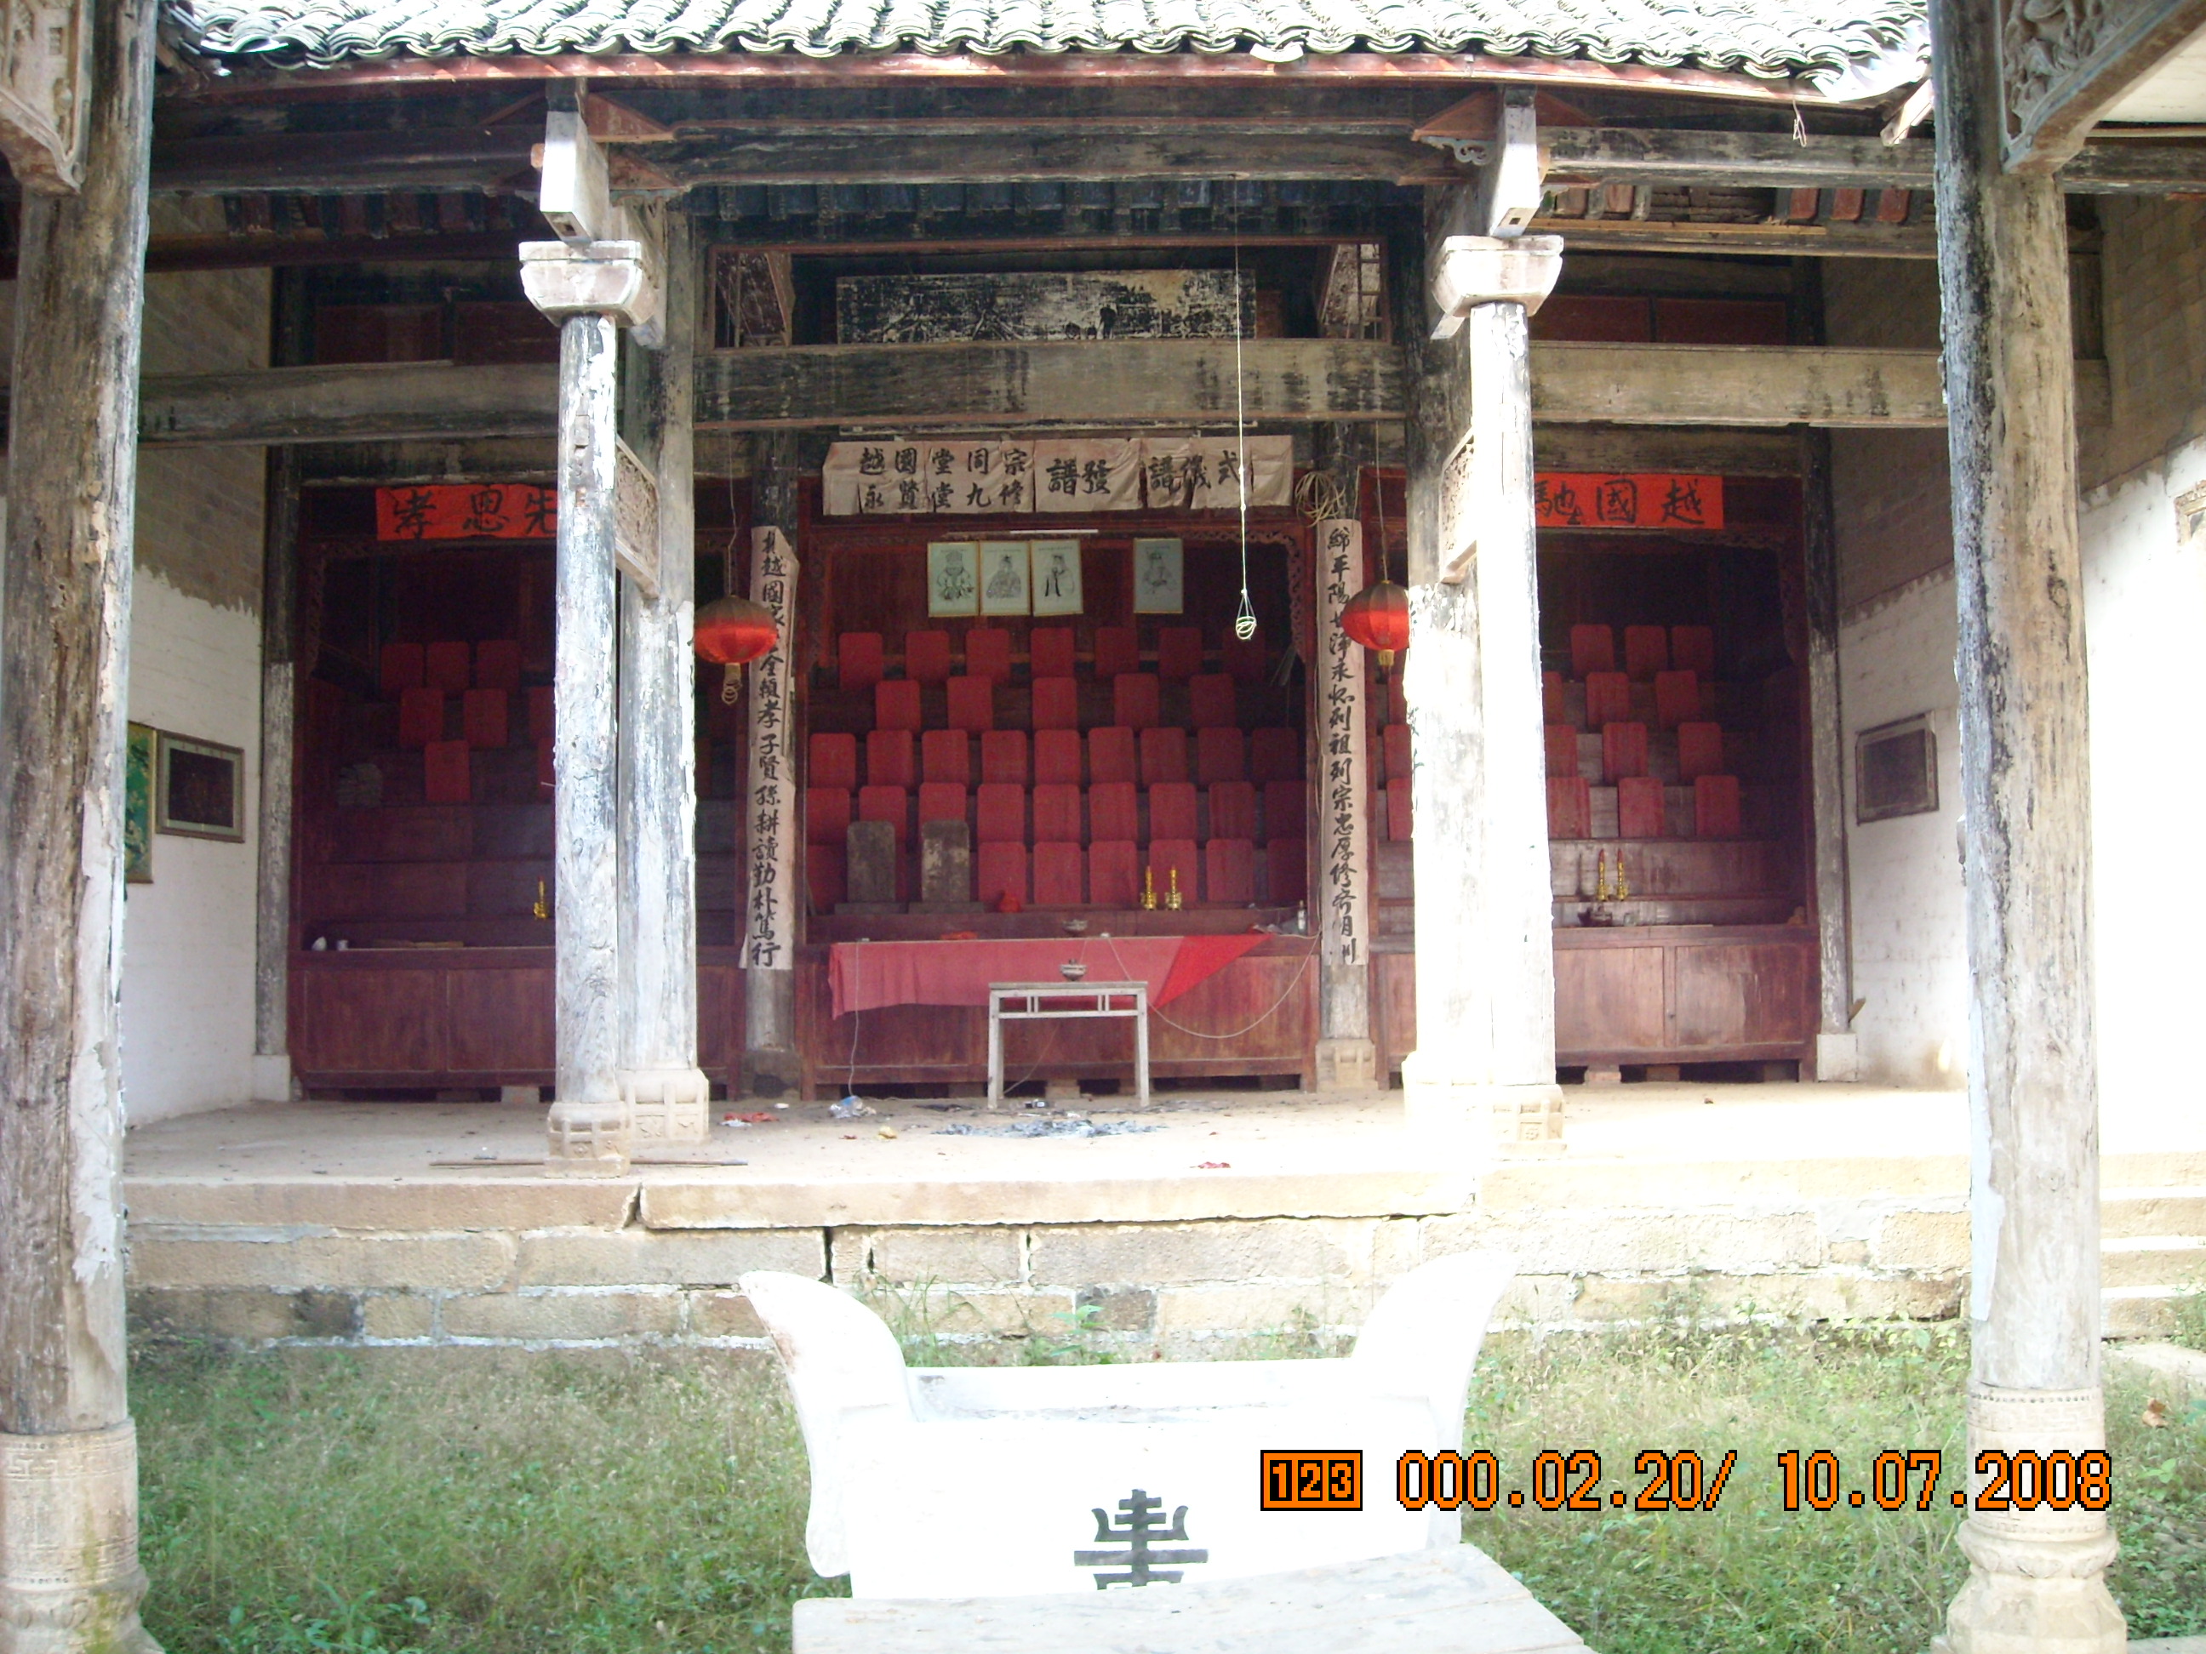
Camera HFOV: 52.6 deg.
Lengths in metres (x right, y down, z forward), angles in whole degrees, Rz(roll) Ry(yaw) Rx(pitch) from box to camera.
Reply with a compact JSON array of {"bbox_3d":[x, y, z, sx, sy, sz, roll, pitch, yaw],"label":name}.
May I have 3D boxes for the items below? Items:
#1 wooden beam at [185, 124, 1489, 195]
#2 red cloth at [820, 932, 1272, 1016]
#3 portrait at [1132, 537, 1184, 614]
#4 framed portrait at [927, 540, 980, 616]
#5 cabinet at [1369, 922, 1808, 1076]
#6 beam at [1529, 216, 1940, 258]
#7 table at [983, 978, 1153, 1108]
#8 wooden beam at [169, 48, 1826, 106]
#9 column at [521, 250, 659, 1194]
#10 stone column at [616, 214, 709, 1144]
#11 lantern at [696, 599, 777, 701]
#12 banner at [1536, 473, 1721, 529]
[{"bbox_3d":[-1.615,-2.987,10.105,6.494,0.280,0.240,-1,-4,-1],"label":"wooden beam"},{"bbox_3d":[-0.399,1.061,15.663,3.023,0.512,0.256,-1,-4,-1],"label":"red cloth"},{"bbox_3d":[0.404,-1.826,16.262,0.351,0.561,0.030,-1,-4,-1],"label":"portrait"},{"bbox_3d":[-1.230,-2.038,18.410,0.440,0.625,0.031,-1,-4,-1],"label":"framed portrait"},{"bbox_3d":[3.530,1.310,16.280,3.203,1.133,0.550,-1,-4,-1],"label":"cabinet"},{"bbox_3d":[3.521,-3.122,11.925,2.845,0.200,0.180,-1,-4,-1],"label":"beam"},{"bbox_3d":[-0.223,1.417,14.665,1.015,0.789,1.025,-1,-4,-1],"label":"table"},{"bbox_3d":[-0.377,-2.980,8.866,6.780,0.180,0.100,-1,-4,-1],"label":"wooden beam"},{"bbox_3d":[-2.266,-0.530,9.920,0.535,4.077,0.540,-1,-4,-1],"label":"column"},{"bbox_3d":[-2.308,-0.809,11.582,0.471,4.869,0.471,-1,-4,-1],"label":"stone column"},{"bbox_3d":[-2.234,-1.076,13.446,0.539,0.639,0.539,-1,-4,-1],"label":"lantern"},{"bbox_3d":[3.532,-2.355,16.147,1.941,0.398,0.031,-1,-4,-1],"label":"banner"}]

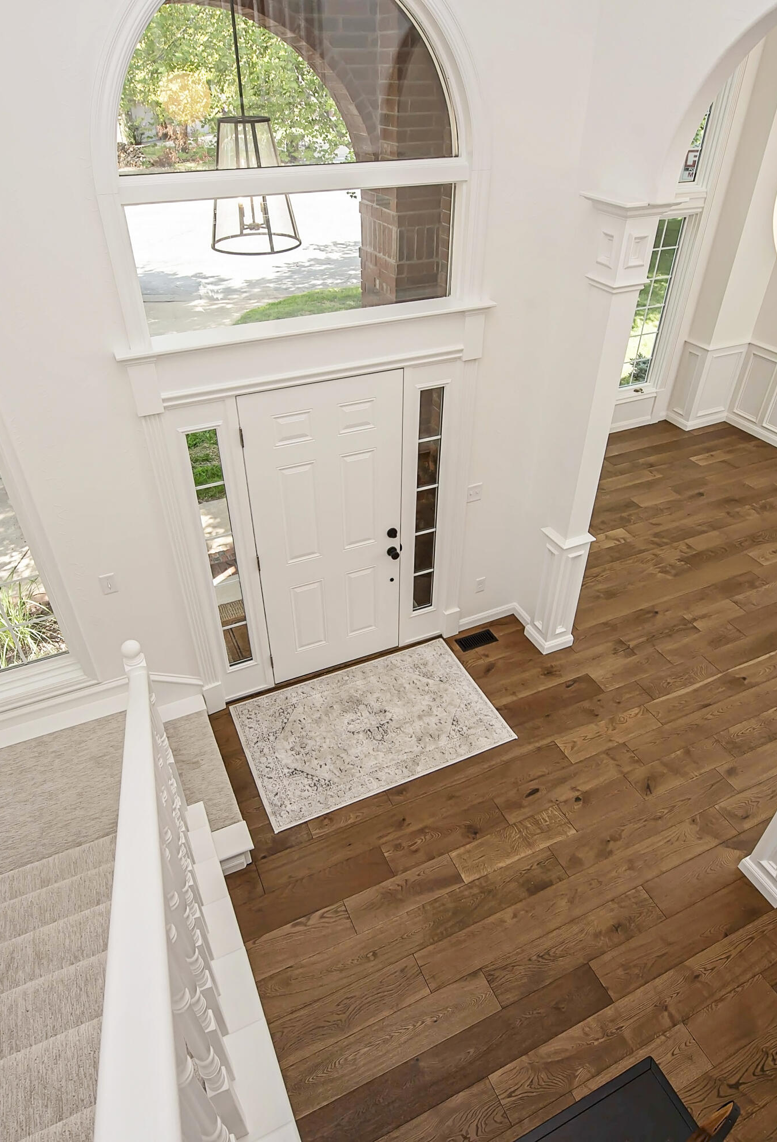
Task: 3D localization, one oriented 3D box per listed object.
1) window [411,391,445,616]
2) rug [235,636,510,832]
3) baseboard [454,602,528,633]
[{"bbox_3d":[0.244,-0.388,4.235,0.155,1.630,0.040,-15,39,-19],"label":"window"},{"bbox_3d":[-0.114,0.967,4.287,1.574,0.012,1.008,-15,39,-19],"label":"rug"},{"bbox_3d":[0.804,0.403,4.957,0.500,0.120,0.240,-15,39,-19],"label":"baseboard"}]

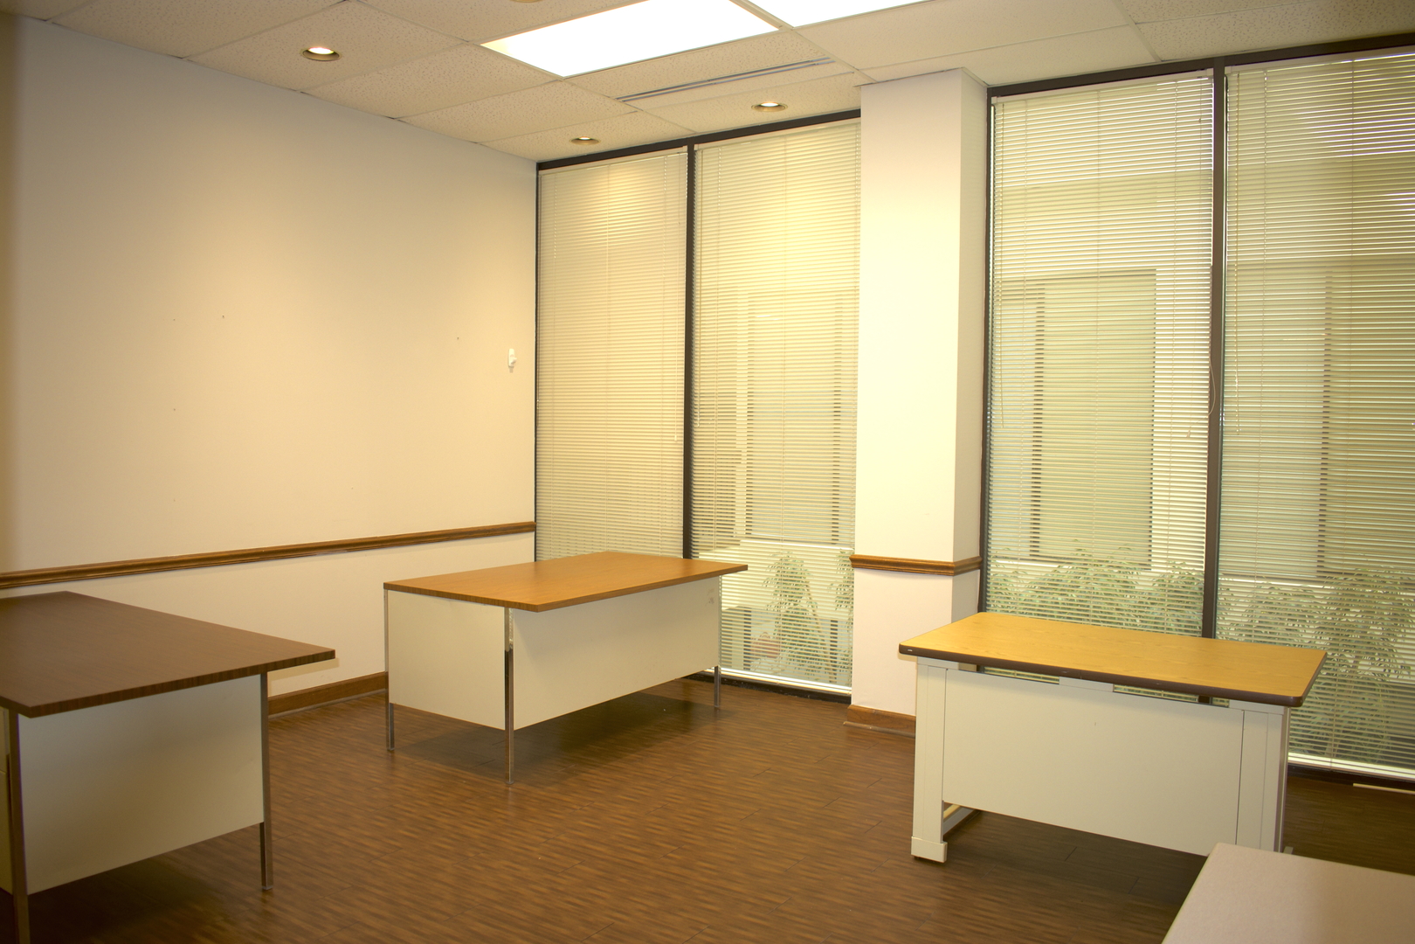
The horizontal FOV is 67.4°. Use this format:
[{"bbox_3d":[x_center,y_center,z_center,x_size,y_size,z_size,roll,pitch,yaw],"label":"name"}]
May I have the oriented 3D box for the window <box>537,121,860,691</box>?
[{"bbox_3d":[-0.082,-0.362,5.978,2.320,2.980,0.100,3,3,34],"label":"window"}]

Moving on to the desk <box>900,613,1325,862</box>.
[{"bbox_3d":[1.324,0.942,3.437,1.220,0.727,0.735,3,3,35],"label":"desk"}]

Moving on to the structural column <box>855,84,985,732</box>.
[{"bbox_3d":[1.005,-0.299,5.042,0.530,3.050,0.340,3,3,34],"label":"structural column"}]

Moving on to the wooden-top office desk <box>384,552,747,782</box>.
[{"bbox_3d":[-0.601,0.842,4.955,0.900,0.736,1.520,3,3,34],"label":"wooden-top office desk"}]

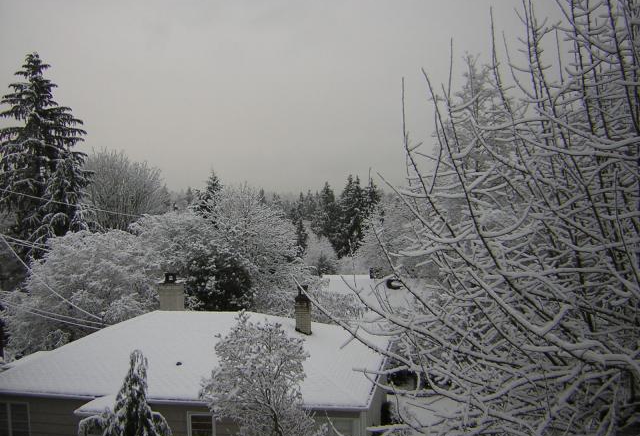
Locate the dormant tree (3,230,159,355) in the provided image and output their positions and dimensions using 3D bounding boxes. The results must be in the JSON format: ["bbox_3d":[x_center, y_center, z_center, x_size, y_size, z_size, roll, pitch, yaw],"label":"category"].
[{"bbox_3d":[-11.854,3.919,33.047,7.700,6.600,7.000,0,1,0],"label":"dormant tree"}]

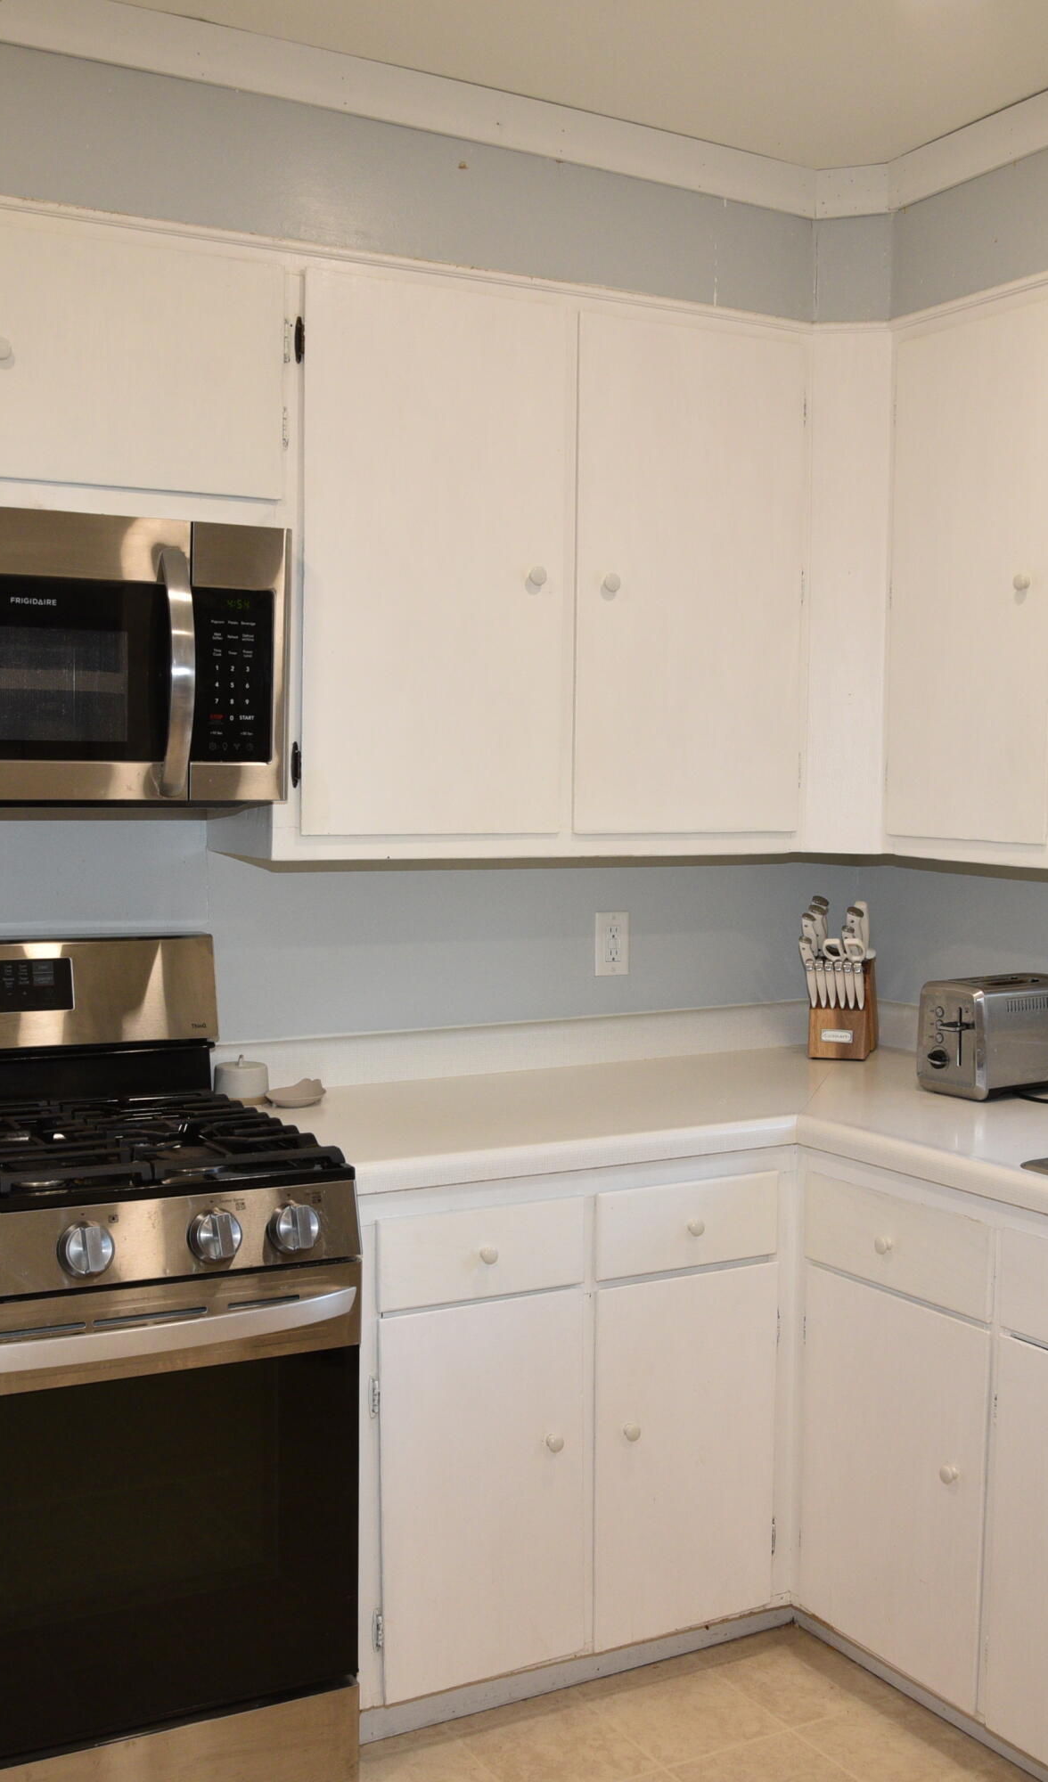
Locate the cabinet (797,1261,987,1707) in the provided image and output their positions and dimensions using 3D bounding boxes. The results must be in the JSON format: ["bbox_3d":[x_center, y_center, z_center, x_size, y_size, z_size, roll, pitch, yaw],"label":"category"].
[{"bbox_3d":[0.789,0.889,2.849,0.548,0.582,0.420,-1,4,-29],"label":"cabinet"}]

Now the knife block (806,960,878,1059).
[{"bbox_3d":[0.624,0.224,3.462,0.112,0.188,0.150,2,3,18],"label":"knife block"}]

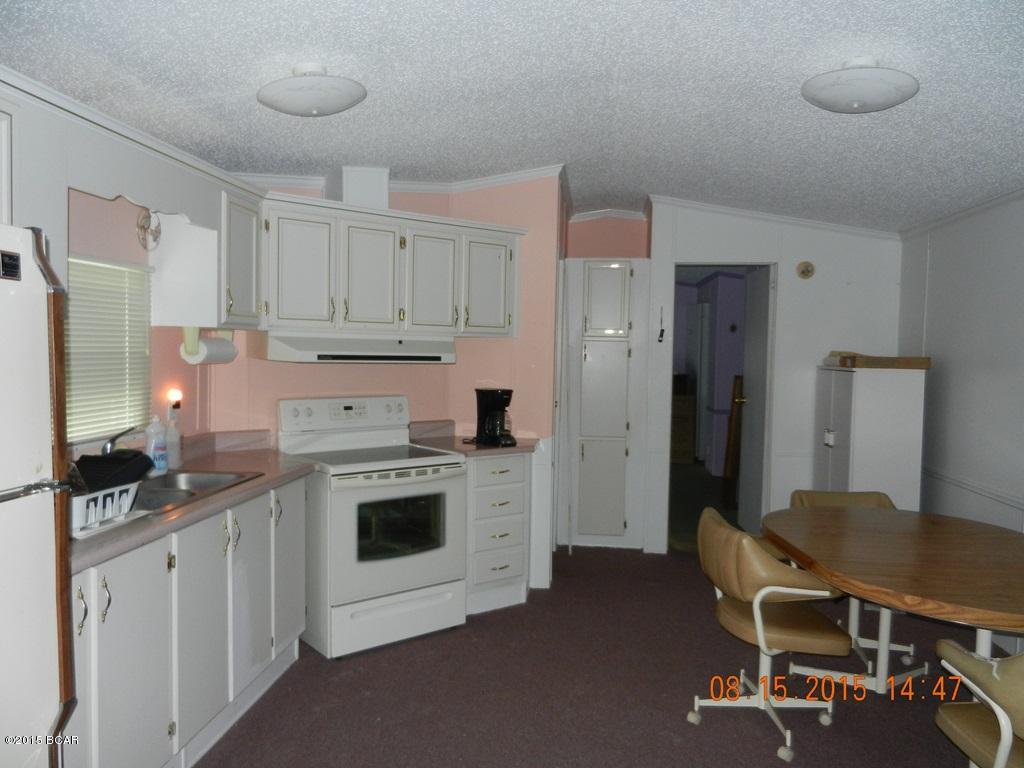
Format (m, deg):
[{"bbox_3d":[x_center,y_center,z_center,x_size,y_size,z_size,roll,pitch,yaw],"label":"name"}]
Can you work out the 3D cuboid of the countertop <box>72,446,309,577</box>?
[{"bbox_3d":[-1.288,0.414,2.757,0.610,0.050,2.130,1,3,7],"label":"countertop"}]

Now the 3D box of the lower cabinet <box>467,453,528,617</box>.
[{"bbox_3d":[-0.250,0.806,4.281,0.440,0.860,0.560,-1,4,-37],"label":"lower cabinet"}]

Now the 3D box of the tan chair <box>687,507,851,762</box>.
[{"bbox_3d":[0.999,0.955,2.911,0.580,0.800,0.580,1,3,7],"label":"tan chair"}]

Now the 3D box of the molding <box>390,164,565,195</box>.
[{"bbox_3d":[-0.211,-1.217,4.386,1.031,0.220,0.281,1,3,-2],"label":"molding"}]

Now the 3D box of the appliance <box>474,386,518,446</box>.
[{"bbox_3d":[-0.089,0.193,4.368,0.210,0.312,0.170,3,3,30],"label":"appliance"}]

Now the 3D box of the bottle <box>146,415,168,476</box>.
[{"bbox_3d":[-1.517,0.259,3.163,0.060,0.254,0.090,2,3,25],"label":"bottle"}]

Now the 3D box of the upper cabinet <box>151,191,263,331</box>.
[{"bbox_3d":[-1.351,-0.543,3.319,0.310,0.600,0.430,1,3,7],"label":"upper cabinet"}]

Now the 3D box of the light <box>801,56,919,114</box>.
[{"bbox_3d":[1.196,-1.032,2.543,0.380,0.142,0.380,10,4,6],"label":"light"}]

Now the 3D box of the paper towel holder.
[{"bbox_3d":[-1.345,-0.171,3.316,0.125,0.158,0.300,1,3,7],"label":"paper towel holder"}]

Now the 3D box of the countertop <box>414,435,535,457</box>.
[{"bbox_3d":[-0.165,0.366,4.380,0.700,0.040,0.600,-1,4,-37],"label":"countertop"}]

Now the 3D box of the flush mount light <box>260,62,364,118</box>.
[{"bbox_3d":[-0.710,-1.043,2.627,0.380,0.142,0.380,-8,2,7],"label":"flush mount light"}]

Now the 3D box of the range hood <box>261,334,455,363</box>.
[{"bbox_3d":[-0.802,-0.189,3.953,1.030,0.155,0.460,-1,4,-37],"label":"range hood"}]

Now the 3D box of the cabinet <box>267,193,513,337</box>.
[{"bbox_3d":[-0.677,-0.594,4.116,1.520,0.630,0.320,-1,4,-37],"label":"cabinet"}]

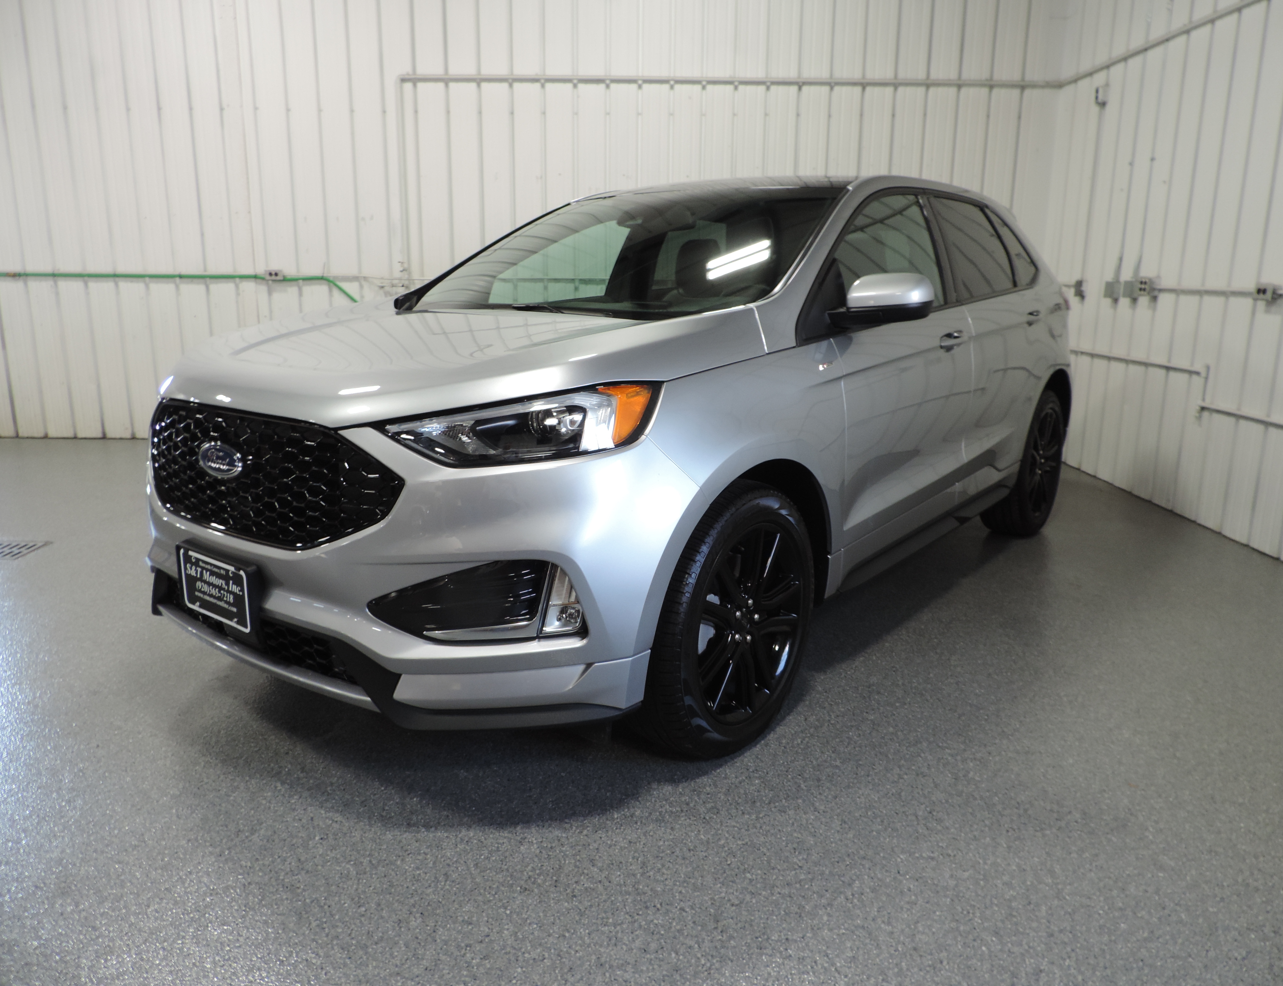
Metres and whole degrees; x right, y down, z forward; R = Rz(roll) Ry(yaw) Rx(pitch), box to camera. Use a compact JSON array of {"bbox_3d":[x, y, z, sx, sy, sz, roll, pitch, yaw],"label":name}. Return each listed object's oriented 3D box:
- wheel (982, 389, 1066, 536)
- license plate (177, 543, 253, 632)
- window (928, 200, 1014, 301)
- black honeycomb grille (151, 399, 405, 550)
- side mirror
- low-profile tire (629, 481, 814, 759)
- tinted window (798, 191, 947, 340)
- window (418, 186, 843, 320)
[{"bbox_3d":[1.959,-0.168,4.674,0.245,0.750,0.750,9,16,37],"label":"wheel"},{"bbox_3d":[-1.025,0.233,2.204,0.310,0.160,0.025,9,16,37],"label":"license plate"},{"bbox_3d":[1.346,-0.987,3.701,0.065,0.440,0.810,-17,-1,40],"label":"window"},{"bbox_3d":[-0.976,-0.062,2.203,1.130,0.330,0.150,9,16,37],"label":"black honeycomb grille"},{"bbox_3d":[0.684,-0.555,2.638,0.230,0.175,0.230,9,16,37],"label":"side mirror"},{"bbox_3d":[0.210,0.326,2.480,0.245,0.750,0.750,9,16,36],"label":"low-profile tire"},{"bbox_3d":[0.746,-0.774,2.955,0.070,0.510,1.220,-17,-1,40],"label":"tinted window"},{"bbox_3d":[-0.081,-0.868,3.203,1.480,0.150,1.030,9,44,37],"label":"window"}]

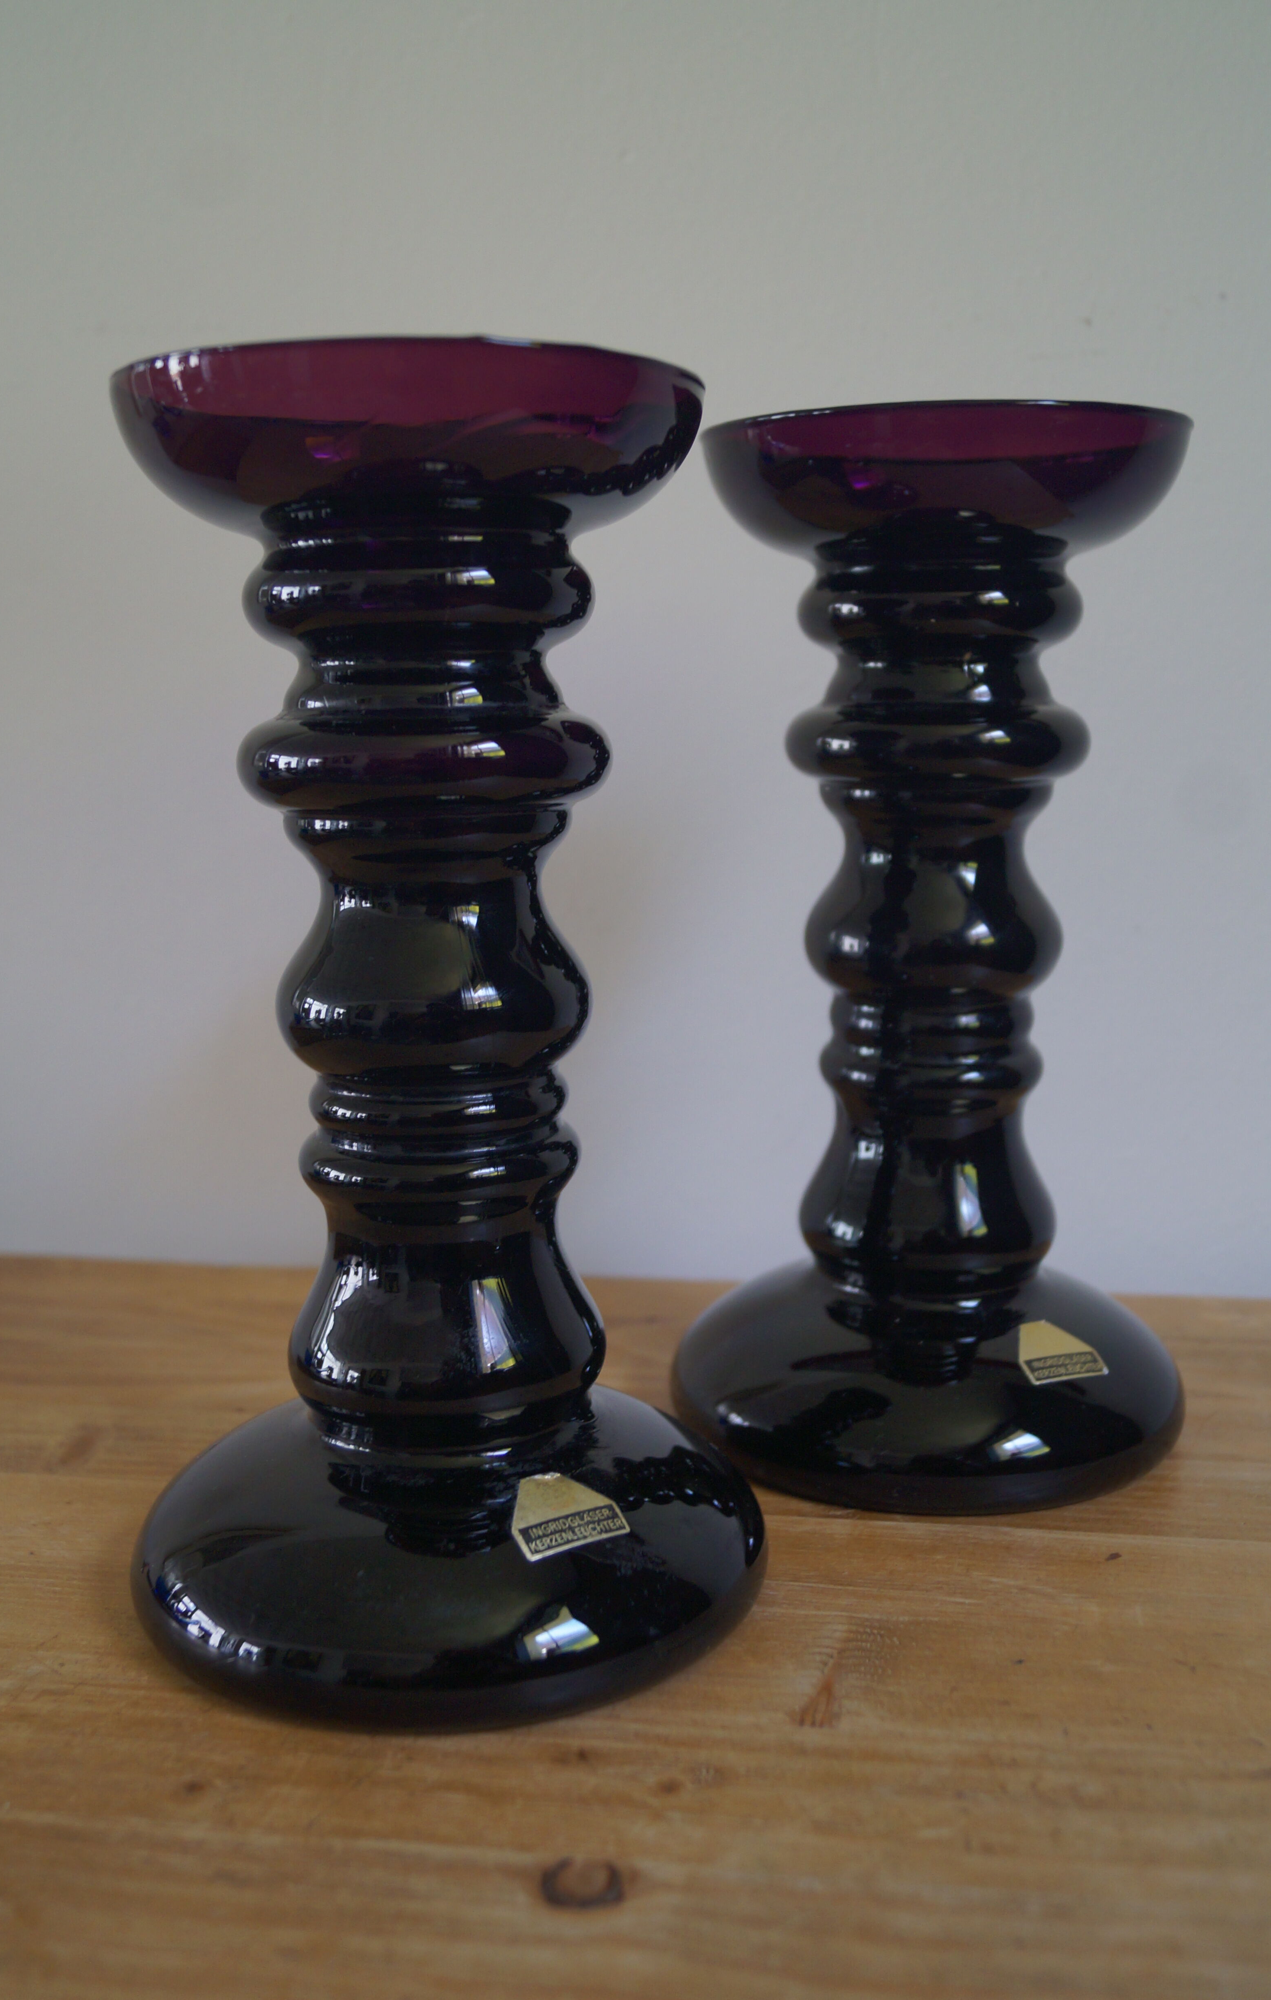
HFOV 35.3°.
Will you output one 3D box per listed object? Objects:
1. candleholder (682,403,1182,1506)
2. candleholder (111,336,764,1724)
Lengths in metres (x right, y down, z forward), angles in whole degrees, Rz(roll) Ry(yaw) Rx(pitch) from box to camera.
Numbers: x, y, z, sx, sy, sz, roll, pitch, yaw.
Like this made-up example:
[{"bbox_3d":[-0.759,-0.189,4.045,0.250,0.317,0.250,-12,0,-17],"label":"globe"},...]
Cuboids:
[{"bbox_3d":[0.068,-0.008,0.458,0.120,0.239,0.120,-1,10,0],"label":"candleholder"},{"bbox_3d":[-0.037,0.008,0.375,0.121,0.239,0.121,-1,10,0],"label":"candleholder"}]

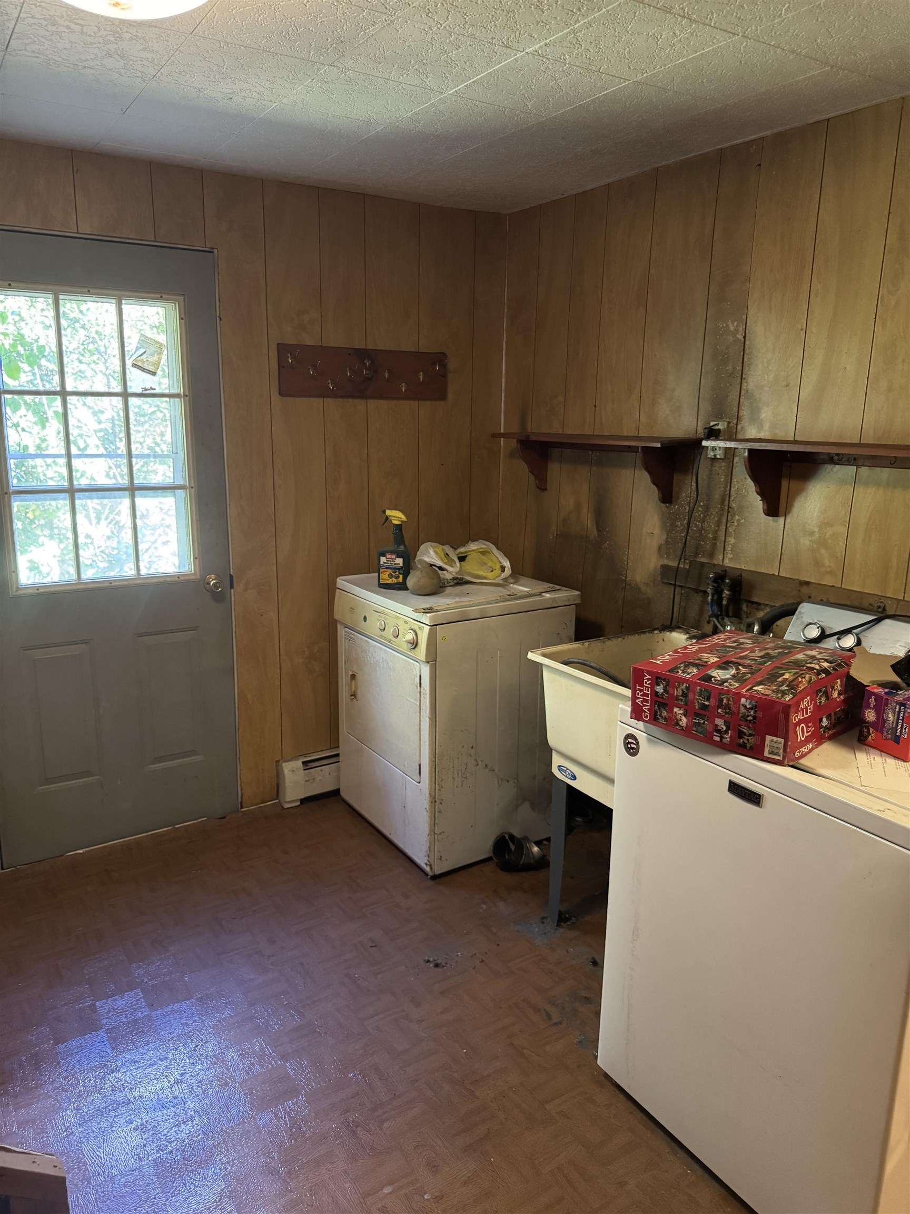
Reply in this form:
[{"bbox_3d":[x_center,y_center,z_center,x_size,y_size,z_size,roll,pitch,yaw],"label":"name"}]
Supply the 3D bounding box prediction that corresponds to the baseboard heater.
[{"bbox_3d":[-0.308,0.645,3.545,0.900,0.188,0.068,-8,16,-32],"label":"baseboard heater"}]

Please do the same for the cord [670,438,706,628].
[{"bbox_3d":[0.751,-0.227,2.736,0.060,0.620,0.090,-8,16,-32],"label":"cord"}]

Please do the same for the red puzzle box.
[{"bbox_3d":[0.625,0.170,1.762,0.326,0.113,0.415,13,18,42],"label":"red puzzle box"}]

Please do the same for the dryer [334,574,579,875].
[{"bbox_3d":[-0.012,0.364,3.165,0.630,0.915,0.695,-8,16,-32],"label":"dryer"}]

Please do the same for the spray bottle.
[{"bbox_3d":[-0.214,-0.205,2.958,0.110,0.278,0.062,5,14,16],"label":"spray bottle"}]

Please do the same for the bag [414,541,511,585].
[{"bbox_3d":[0.026,-0.179,3.163,0.350,0.140,0.190,-8,16,-32],"label":"bag"}]

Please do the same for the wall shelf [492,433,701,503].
[{"bbox_3d":[0.462,-0.507,3.042,0.175,0.220,0.905,-8,16,-32],"label":"wall shelf"}]

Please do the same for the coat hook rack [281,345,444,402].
[{"bbox_3d":[-0.323,-0.872,3.164,0.700,0.185,0.055,-8,16,-32],"label":"coat hook rack"}]

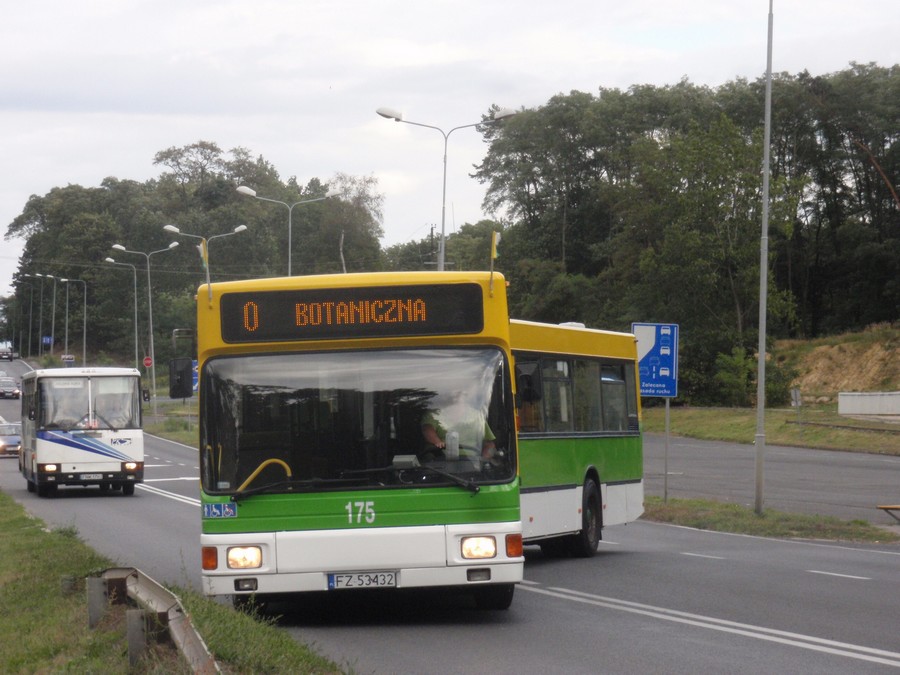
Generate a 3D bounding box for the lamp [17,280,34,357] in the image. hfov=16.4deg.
[{"bbox_3d":[-52.235,-2.225,383.000,1.950,9.300,0.320,1,-1,-10],"label":"lamp"}]

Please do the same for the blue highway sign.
[{"bbox_3d":[4.288,0.479,65.000,0.990,1.560,0.050,1,-1,-15],"label":"blue highway sign"}]

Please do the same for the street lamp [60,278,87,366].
[{"bbox_3d":[-29.928,0.090,248.000,1.950,9.400,0.320,1,-1,-10],"label":"street lamp"}]

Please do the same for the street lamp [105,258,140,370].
[{"bbox_3d":[-21.026,-0.314,200.000,2.000,9.500,0.320,1,-1,-10],"label":"street lamp"}]

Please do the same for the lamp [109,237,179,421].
[{"bbox_3d":[-16.677,-0.205,172.000,3.750,9.900,0.360,1,-1,-10],"label":"lamp"}]

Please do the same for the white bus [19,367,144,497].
[{"bbox_3d":[-9.210,2.380,77.300,2.500,3.000,9.900,1,-2,-10],"label":"white bus"}]

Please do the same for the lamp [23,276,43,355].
[{"bbox_3d":[-45.945,-2.318,344.000,1.950,9.300,0.320,1,-1,-10],"label":"lamp"}]

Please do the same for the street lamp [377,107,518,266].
[{"bbox_3d":[-0.163,-1.316,85.000,3.900,9.900,0.360,1,-1,-10],"label":"street lamp"}]

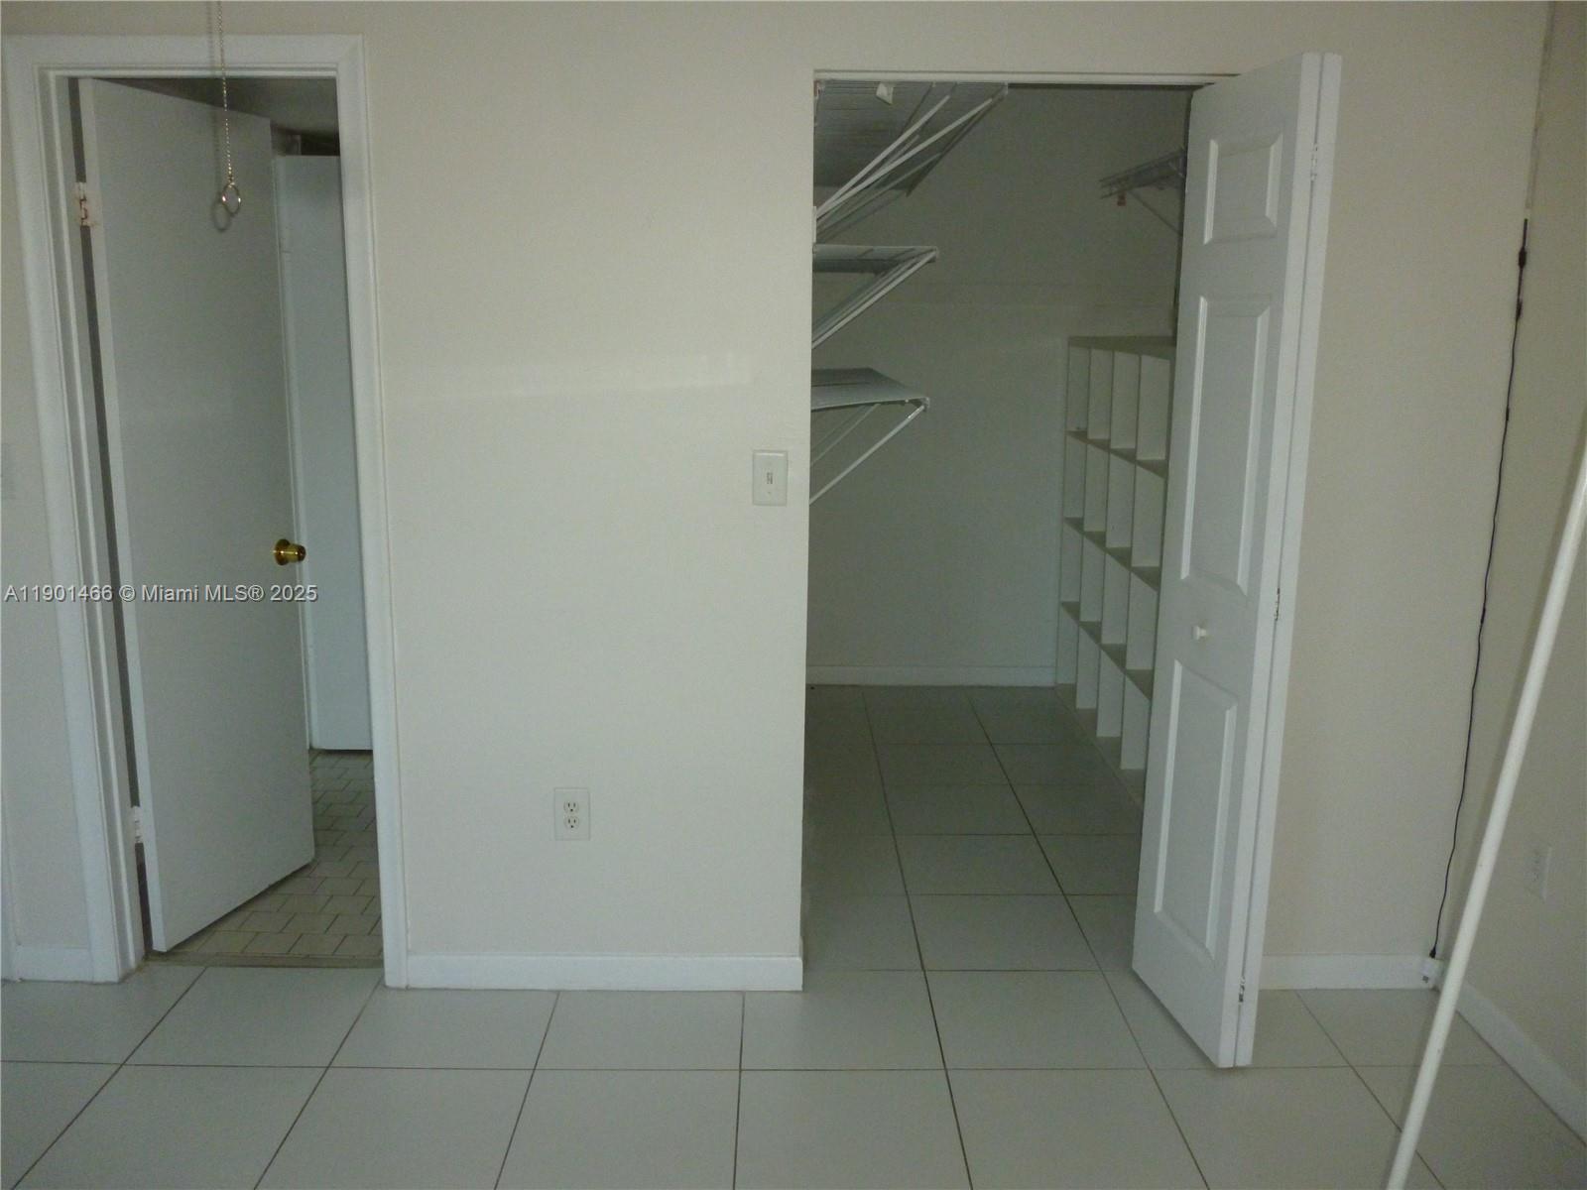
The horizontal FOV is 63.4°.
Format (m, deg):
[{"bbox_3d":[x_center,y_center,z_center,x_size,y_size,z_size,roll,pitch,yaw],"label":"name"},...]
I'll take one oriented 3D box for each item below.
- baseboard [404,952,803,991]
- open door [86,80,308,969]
[{"bbox_3d":[-0.435,0.876,2.996,0.915,0.088,0.015,0,12,-1],"label":"baseboard"},{"bbox_3d":[-1.450,-0.168,3.198,0.037,2.005,0.585,4,12,16],"label":"open door"}]

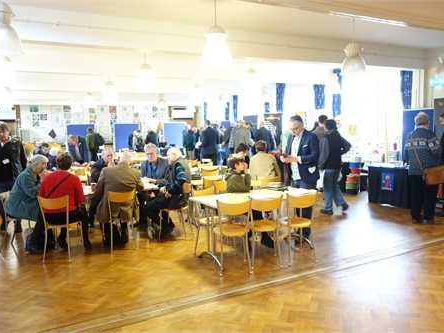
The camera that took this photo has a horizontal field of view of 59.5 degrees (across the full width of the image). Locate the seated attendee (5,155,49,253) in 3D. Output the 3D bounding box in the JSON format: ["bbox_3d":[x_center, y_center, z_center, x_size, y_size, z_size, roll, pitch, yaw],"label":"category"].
[{"bbox_3d":[-2.600,0.490,5.280,0.680,1.220,0.460,-2,6,-6],"label":"seated attendee"}]

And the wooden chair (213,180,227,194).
[{"bbox_3d":[0.140,0.625,5.470,0.400,0.790,0.460,-3,6,-19],"label":"wooden chair"}]

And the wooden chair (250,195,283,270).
[{"bbox_3d":[0.483,0.721,4.540,0.410,0.820,0.490,-2,5,-6],"label":"wooden chair"}]

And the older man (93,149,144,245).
[{"bbox_3d":[-1.464,0.427,5.550,0.620,1.300,0.780,-1,6,0],"label":"older man"}]

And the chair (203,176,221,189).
[{"bbox_3d":[-0.095,0.569,6.302,0.410,0.790,0.490,0,6,12],"label":"chair"}]

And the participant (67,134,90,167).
[{"bbox_3d":[-3.520,-0.050,9.550,0.550,1.450,0.600,1,6,18],"label":"participant"}]

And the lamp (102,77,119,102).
[{"bbox_3d":[-3.170,-2.173,11.000,0.410,0.720,0.410,-4,7,-26],"label":"lamp"}]

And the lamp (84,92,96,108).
[{"bbox_3d":[-5.114,-2.549,15.058,0.420,0.570,0.420,-1,6,0],"label":"lamp"}]

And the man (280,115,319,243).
[{"bbox_3d":[1.074,0.170,5.323,0.430,1.740,0.510,-6,7,-38],"label":"man"}]

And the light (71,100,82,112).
[{"bbox_3d":[-6.394,-2.638,17.127,0.410,0.560,0.410,-4,6,-28],"label":"light"}]

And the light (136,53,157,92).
[{"bbox_3d":[-1.564,-1.947,8.050,0.400,0.800,0.400,-4,7,-26],"label":"light"}]

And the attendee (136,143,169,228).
[{"bbox_3d":[-1.161,0.298,6.557,0.560,1.350,0.800,-1,6,-2],"label":"attendee"}]

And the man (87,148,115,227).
[{"bbox_3d":[-1.995,0.342,6.600,0.550,1.290,0.780,-4,6,-25],"label":"man"}]

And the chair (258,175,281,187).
[{"bbox_3d":[0.743,0.538,6.375,0.430,0.830,0.490,-1,6,0],"label":"chair"}]

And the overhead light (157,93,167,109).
[{"bbox_3d":[-2.363,-2.585,15.328,0.410,0.580,0.410,-4,6,-28],"label":"overhead light"}]

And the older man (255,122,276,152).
[{"bbox_3d":[1.249,-0.401,11.184,0.530,1.756,0.360,-2,6,-9],"label":"older man"}]

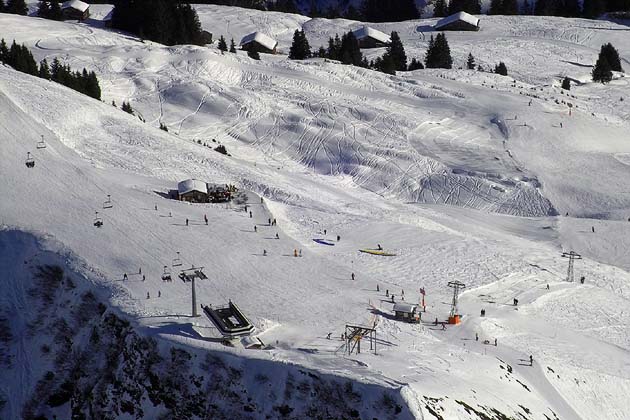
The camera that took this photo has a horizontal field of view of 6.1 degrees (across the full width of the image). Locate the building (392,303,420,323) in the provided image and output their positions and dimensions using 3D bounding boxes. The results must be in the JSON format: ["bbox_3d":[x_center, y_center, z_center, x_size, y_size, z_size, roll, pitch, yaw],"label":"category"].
[{"bbox_3d":[23.069,25.918,1500.000,6.200,3.100,3.800,6,26,13],"label":"building"}]

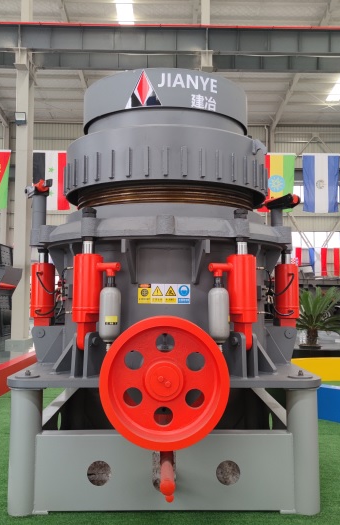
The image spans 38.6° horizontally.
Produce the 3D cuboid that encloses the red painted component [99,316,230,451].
[{"bbox_3d":[-0.039,0.848,3.510,0.909,0.918,0.280,0,-4,-1],"label":"red painted component"}]

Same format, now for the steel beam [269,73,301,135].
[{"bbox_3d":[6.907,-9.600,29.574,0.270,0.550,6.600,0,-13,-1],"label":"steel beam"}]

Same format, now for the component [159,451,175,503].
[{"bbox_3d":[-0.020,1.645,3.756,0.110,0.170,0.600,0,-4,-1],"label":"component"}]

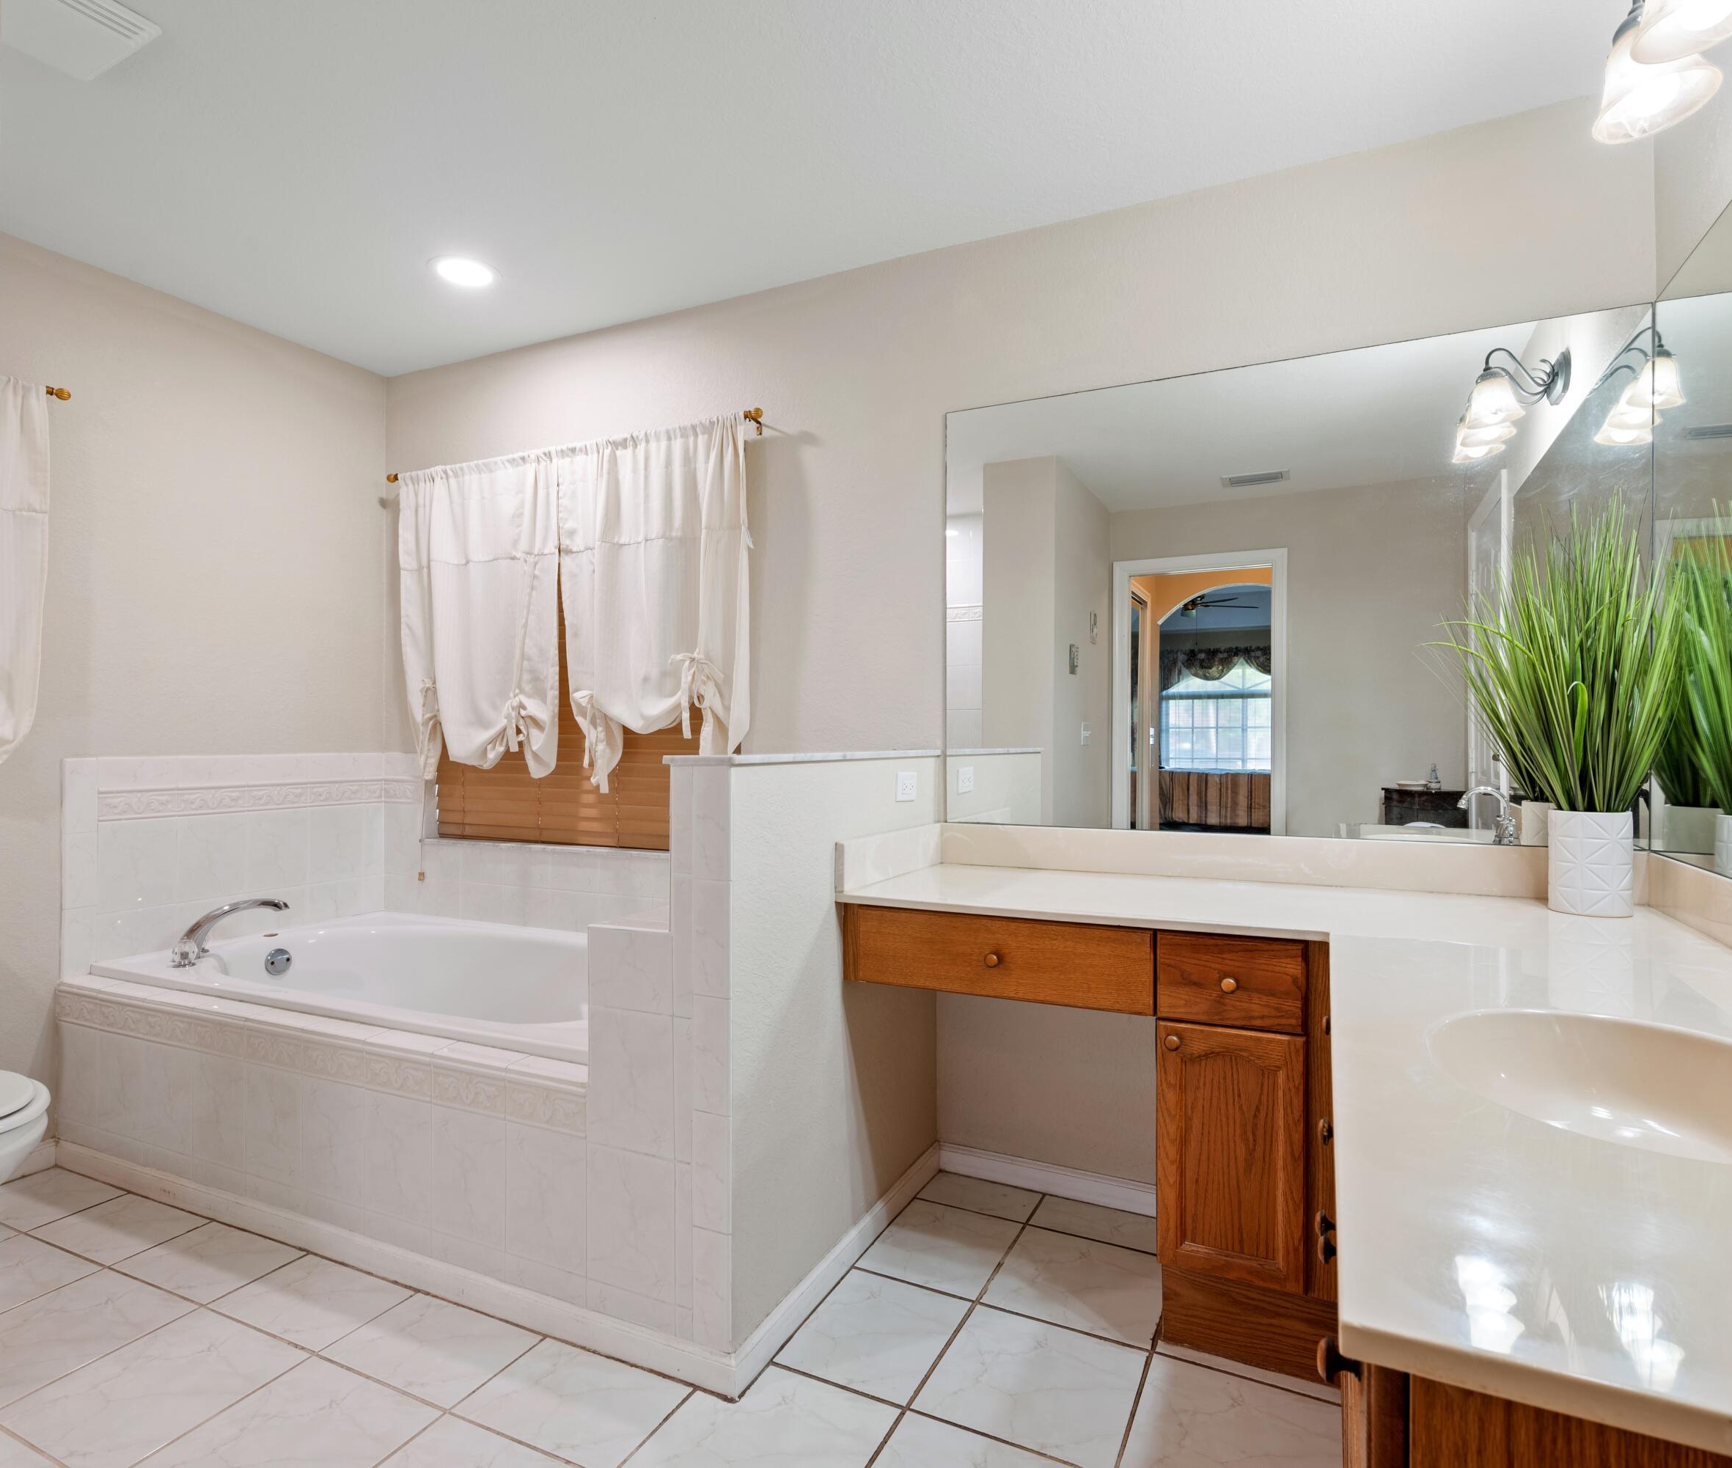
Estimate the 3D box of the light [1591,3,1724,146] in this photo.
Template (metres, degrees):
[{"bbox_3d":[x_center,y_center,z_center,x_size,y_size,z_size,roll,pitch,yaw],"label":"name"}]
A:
[{"bbox_3d":[1.070,-0.919,1.337,0.139,0.152,0.139,0,0,25],"label":"light"}]

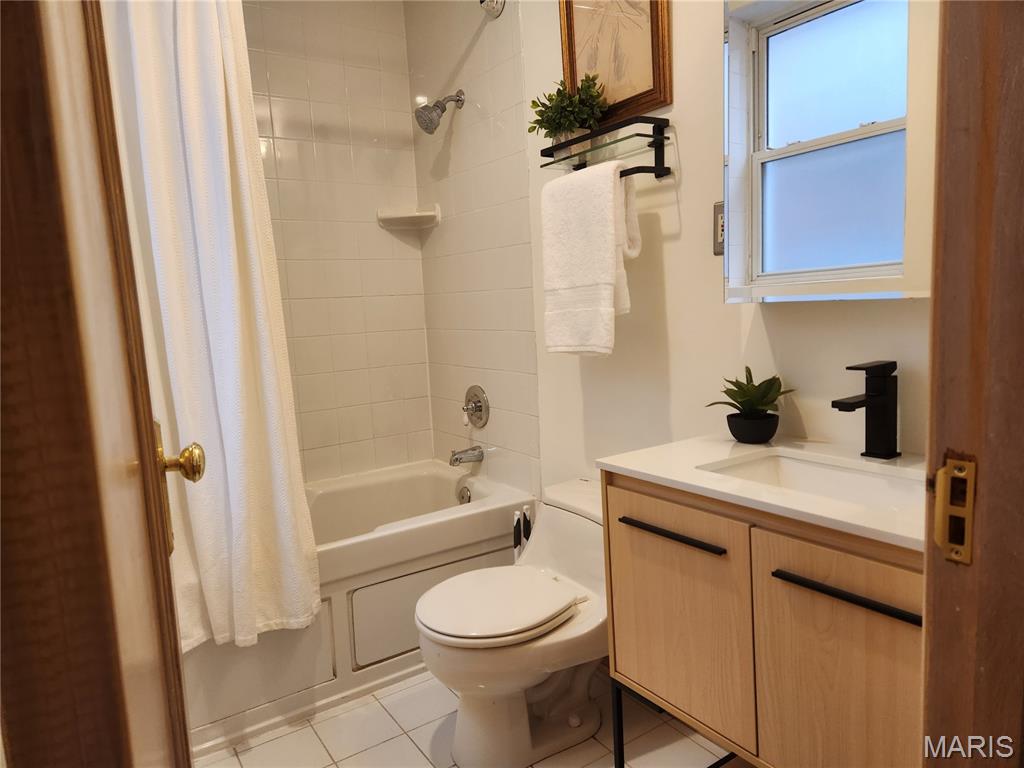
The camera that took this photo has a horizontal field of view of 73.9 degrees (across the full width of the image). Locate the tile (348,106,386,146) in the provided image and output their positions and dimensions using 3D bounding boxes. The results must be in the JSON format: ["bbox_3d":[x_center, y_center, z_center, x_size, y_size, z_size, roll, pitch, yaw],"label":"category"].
[{"bbox_3d":[-0.600,-1.064,2.820,0.153,0.152,0.010,-8,9,-35],"label":"tile"}]

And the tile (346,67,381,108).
[{"bbox_3d":[-0.599,-1.197,2.753,0.151,0.149,0.010,-8,10,-35],"label":"tile"}]

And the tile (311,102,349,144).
[{"bbox_3d":[-0.729,-1.051,2.740,0.153,0.152,0.010,-8,9,-33],"label":"tile"}]

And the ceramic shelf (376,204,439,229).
[{"bbox_3d":[-0.424,-0.713,2.917,0.260,0.082,0.132,-1,7,11],"label":"ceramic shelf"}]

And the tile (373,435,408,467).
[{"bbox_3d":[-0.531,0.296,3.000,0.153,0.135,0.010,-8,9,-33],"label":"tile"}]

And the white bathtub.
[{"bbox_3d":[-0.756,0.701,2.404,1.524,0.470,0.790,-8,9,-33],"label":"white bathtub"}]

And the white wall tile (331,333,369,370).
[{"bbox_3d":[-0.682,-0.133,2.859,0.153,0.153,0.009,-8,9,-35],"label":"white wall tile"}]

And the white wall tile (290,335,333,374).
[{"bbox_3d":[-0.809,-0.115,2.771,0.153,0.153,0.009,-8,9,-35],"label":"white wall tile"}]

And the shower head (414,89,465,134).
[{"bbox_3d":[-0.273,-1.023,2.548,0.200,0.177,0.090,-8,9,-35],"label":"shower head"}]

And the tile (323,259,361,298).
[{"bbox_3d":[-0.697,-0.438,2.817,0.153,0.153,0.009,-8,9,-35],"label":"tile"}]

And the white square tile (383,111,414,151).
[{"bbox_3d":[-0.484,-1.083,2.902,0.128,0.153,0.009,-8,9,-35],"label":"white square tile"}]

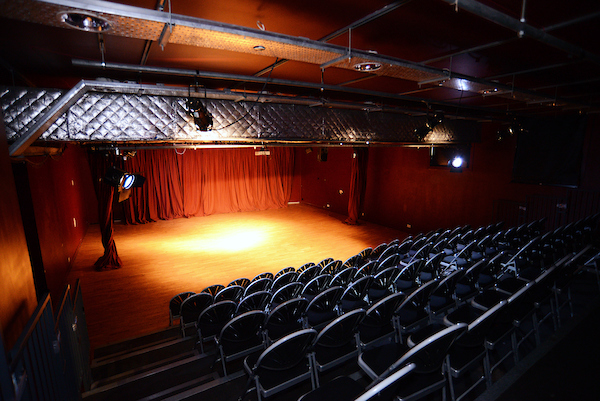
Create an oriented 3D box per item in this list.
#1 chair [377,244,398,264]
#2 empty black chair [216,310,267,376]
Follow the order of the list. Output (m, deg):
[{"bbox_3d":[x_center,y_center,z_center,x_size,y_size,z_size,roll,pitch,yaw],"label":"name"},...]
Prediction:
[{"bbox_3d":[1.901,1.320,6.592,0.480,0.800,0.470,-7,11,-32],"label":"chair"},{"bbox_3d":[-0.604,1.389,2.995,0.470,0.800,0.500,-6,11,-32],"label":"empty black chair"}]

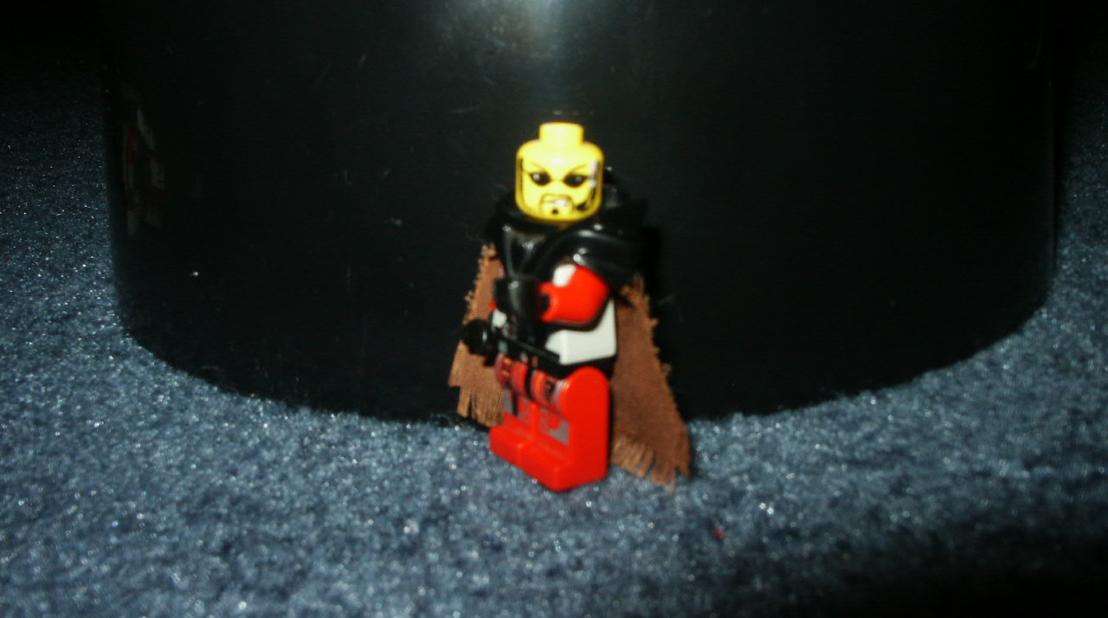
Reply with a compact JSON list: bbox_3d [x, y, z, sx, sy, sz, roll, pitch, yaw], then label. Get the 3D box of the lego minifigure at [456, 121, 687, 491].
[{"bbox_3d":[0.001,-0.001,0.136,0.019,0.042,0.027,-14,22,-31],"label":"lego minifigure"}]

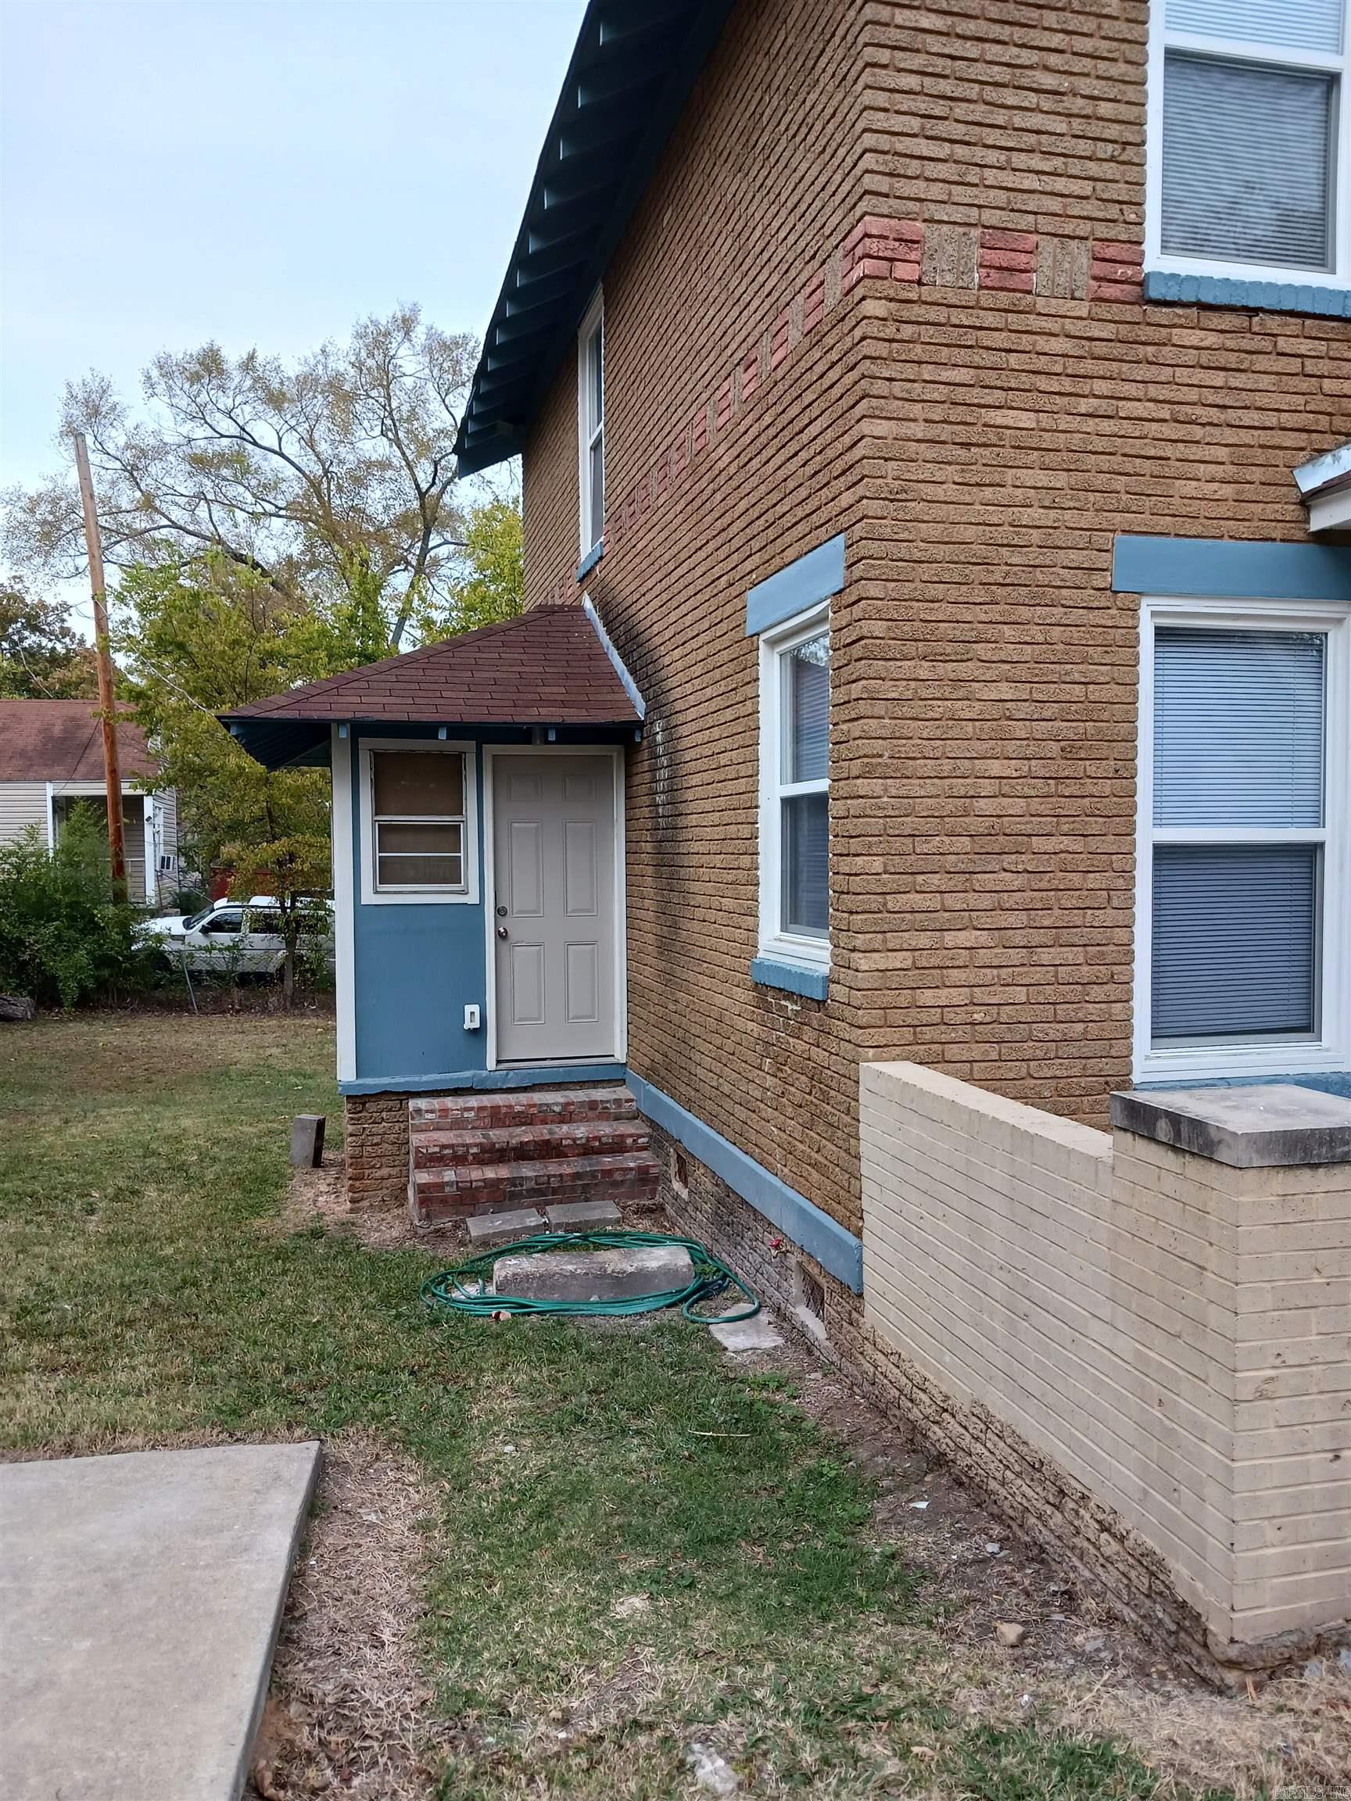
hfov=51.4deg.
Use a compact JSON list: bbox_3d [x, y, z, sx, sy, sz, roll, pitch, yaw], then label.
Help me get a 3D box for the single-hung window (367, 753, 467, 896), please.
[{"bbox_3d":[-1.607,-0.489,8.809,0.593,0.899,0.080,-1,2,-13],"label":"single-hung window"}]

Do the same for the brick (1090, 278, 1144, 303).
[{"bbox_3d":[1.647,-2.294,5.320,0.222,0.063,0.093,-1,2,-14],"label":"brick"}]

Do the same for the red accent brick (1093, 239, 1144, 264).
[{"bbox_3d":[1.611,-2.369,5.187,0.208,0.063,0.090,-1,2,-13],"label":"red accent brick"}]

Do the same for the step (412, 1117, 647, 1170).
[{"bbox_3d":[-0.868,1.460,8.430,1.378,0.131,0.374,-1,2,-13],"label":"step"}]

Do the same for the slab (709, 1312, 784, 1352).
[{"bbox_3d":[0.285,1.726,5.594,0.284,0.054,0.421,-1,2,-14],"label":"slab"}]

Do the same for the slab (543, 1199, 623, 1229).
[{"bbox_3d":[-0.513,1.754,7.783,0.412,0.064,0.343,-1,2,-16],"label":"slab"}]

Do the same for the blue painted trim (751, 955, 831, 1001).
[{"bbox_3d":[0.521,0.327,5.916,0.118,0.127,1.029,-1,2,-14],"label":"blue painted trim"}]

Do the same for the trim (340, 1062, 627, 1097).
[{"bbox_3d":[-1.198,1.136,8.924,1.816,0.117,0.060,-1,2,-13],"label":"trim"}]

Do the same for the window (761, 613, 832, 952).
[{"bbox_3d":[0.544,-0.446,5.874,0.108,1.392,0.921,-1,2,-14],"label":"window"}]

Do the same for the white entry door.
[{"bbox_3d":[-0.767,0.049,9.211,0.804,2.029,0.049,-1,2,-14],"label":"white entry door"}]

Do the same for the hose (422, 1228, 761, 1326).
[{"bbox_3d":[-0.482,1.802,6.761,1.460,0.075,1.580,-1,2,-13],"label":"hose"}]

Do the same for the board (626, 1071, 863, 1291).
[{"bbox_3d":[0.186,1.270,7.225,0.064,0.181,4.253,-1,2,-14],"label":"board"}]

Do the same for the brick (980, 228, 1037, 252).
[{"bbox_3d":[1.186,-2.366,5.085,0.214,0.062,0.090,-1,2,-13],"label":"brick"}]

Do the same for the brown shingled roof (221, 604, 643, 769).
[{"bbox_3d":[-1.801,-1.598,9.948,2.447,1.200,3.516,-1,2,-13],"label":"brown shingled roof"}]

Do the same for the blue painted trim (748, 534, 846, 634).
[{"bbox_3d":[0.513,-1.286,5.847,0.083,0.201,1.264,-1,2,-14],"label":"blue painted trim"}]

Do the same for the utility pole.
[{"bbox_3d":[-9.760,-3.161,24.000,0.270,9.571,0.270,-4,2,-13],"label":"utility pole"}]

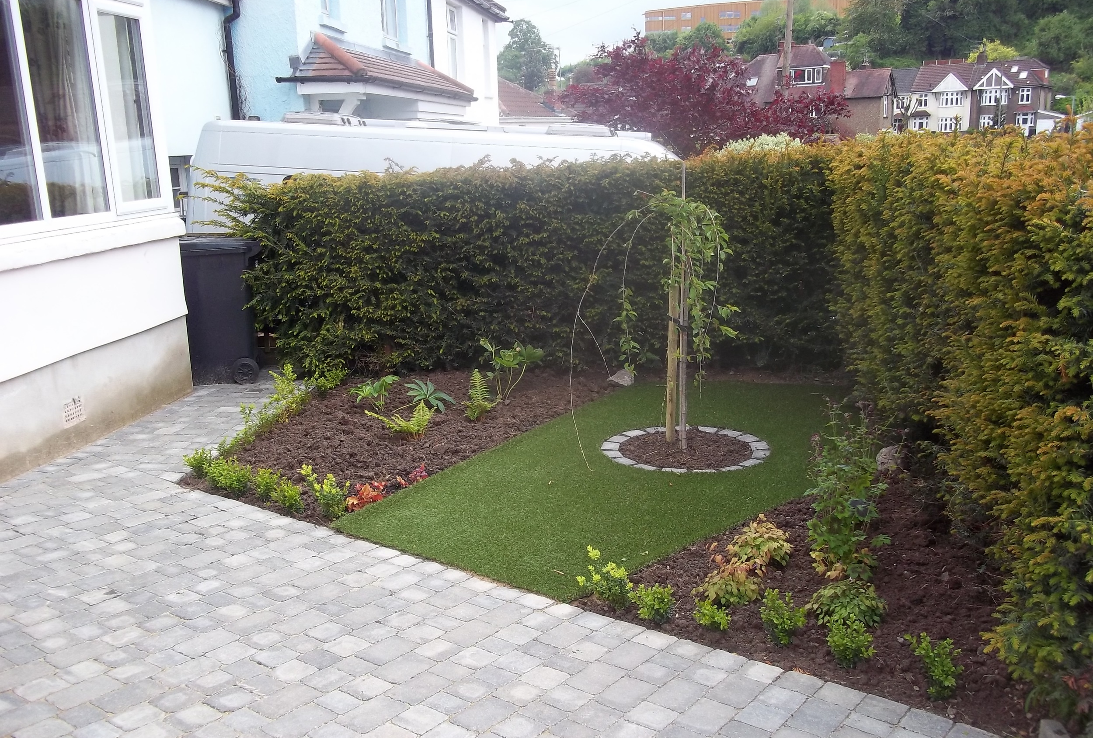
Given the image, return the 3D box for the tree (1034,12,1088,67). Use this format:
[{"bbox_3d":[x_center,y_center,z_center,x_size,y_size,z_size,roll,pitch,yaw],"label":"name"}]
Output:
[{"bbox_3d":[58.506,-37.514,115.000,6.200,6.600,6.000,5,14,26],"label":"tree"}]

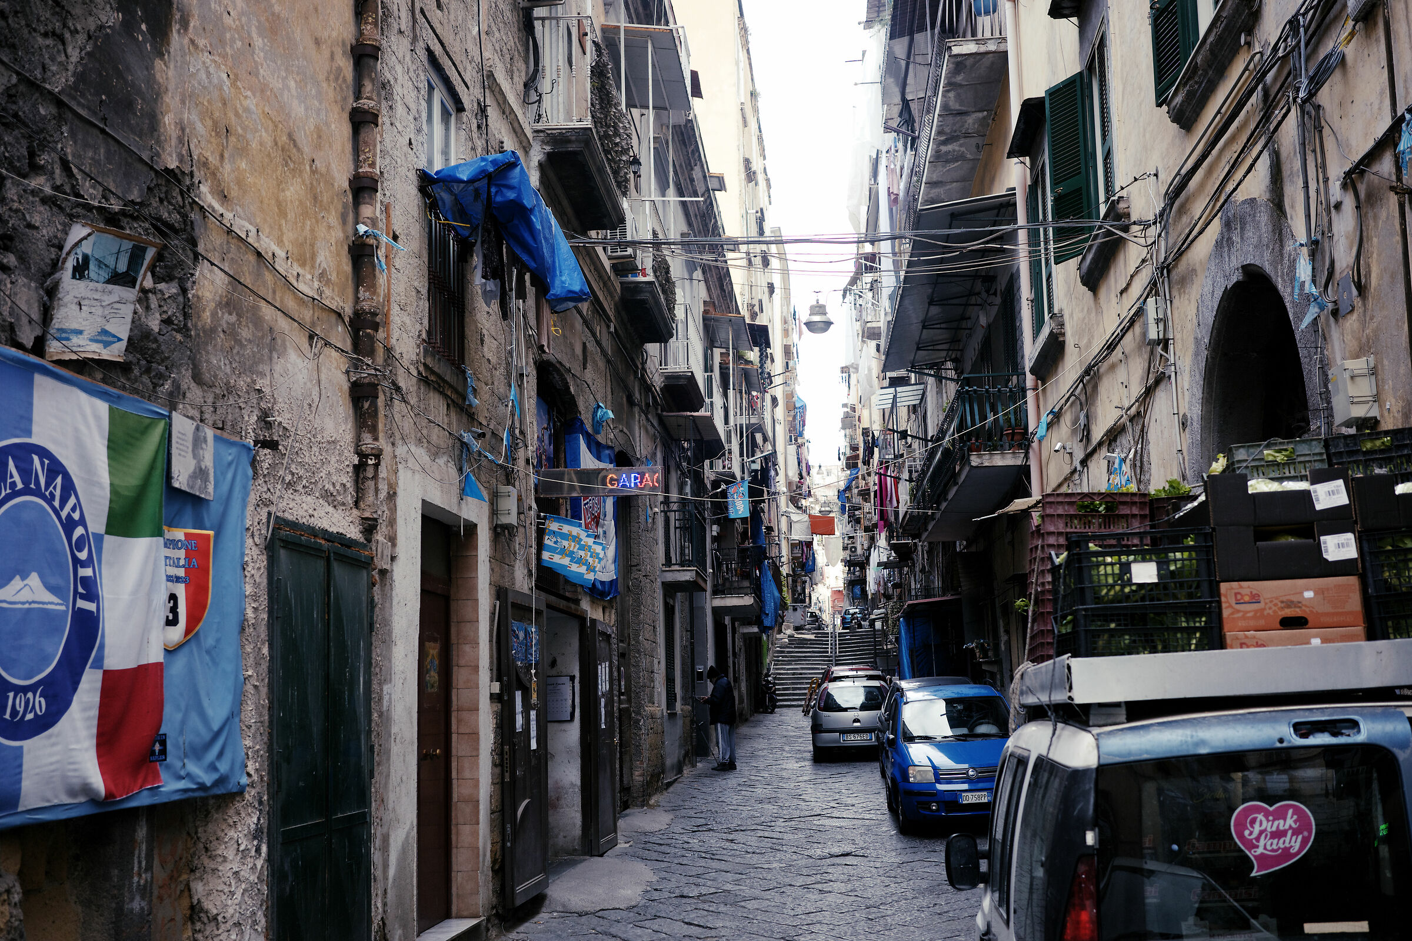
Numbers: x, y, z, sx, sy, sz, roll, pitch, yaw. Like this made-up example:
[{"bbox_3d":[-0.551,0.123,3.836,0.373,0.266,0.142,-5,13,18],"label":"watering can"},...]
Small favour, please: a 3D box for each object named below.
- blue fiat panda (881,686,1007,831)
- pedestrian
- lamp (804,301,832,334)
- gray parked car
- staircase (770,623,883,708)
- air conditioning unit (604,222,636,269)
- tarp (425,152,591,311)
[{"bbox_3d":[2.951,3.365,18.510,1.590,1.550,3.540,-2,-7,3],"label":"blue fiat panda"},{"bbox_3d":[0.213,4.144,26.300,0.580,1.740,0.500,-2,-7,4],"label":"pedestrian"},{"bbox_3d":[1.967,-2.685,27.500,0.530,0.520,0.530,-2,-7,4],"label":"lamp"},{"bbox_3d":[2.769,4.682,29.581,1.650,1.440,3.820,-2,-7,3],"label":"gray parked car"},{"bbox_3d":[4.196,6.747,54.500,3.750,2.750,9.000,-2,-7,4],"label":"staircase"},{"bbox_3d":[-0.925,-2.459,16.839,0.290,0.550,0.800,-2,-7,4],"label":"air conditioning unit"},{"bbox_3d":[-1.390,-1.544,11.371,0.650,0.580,3.000,-2,-7,4],"label":"tarp"}]

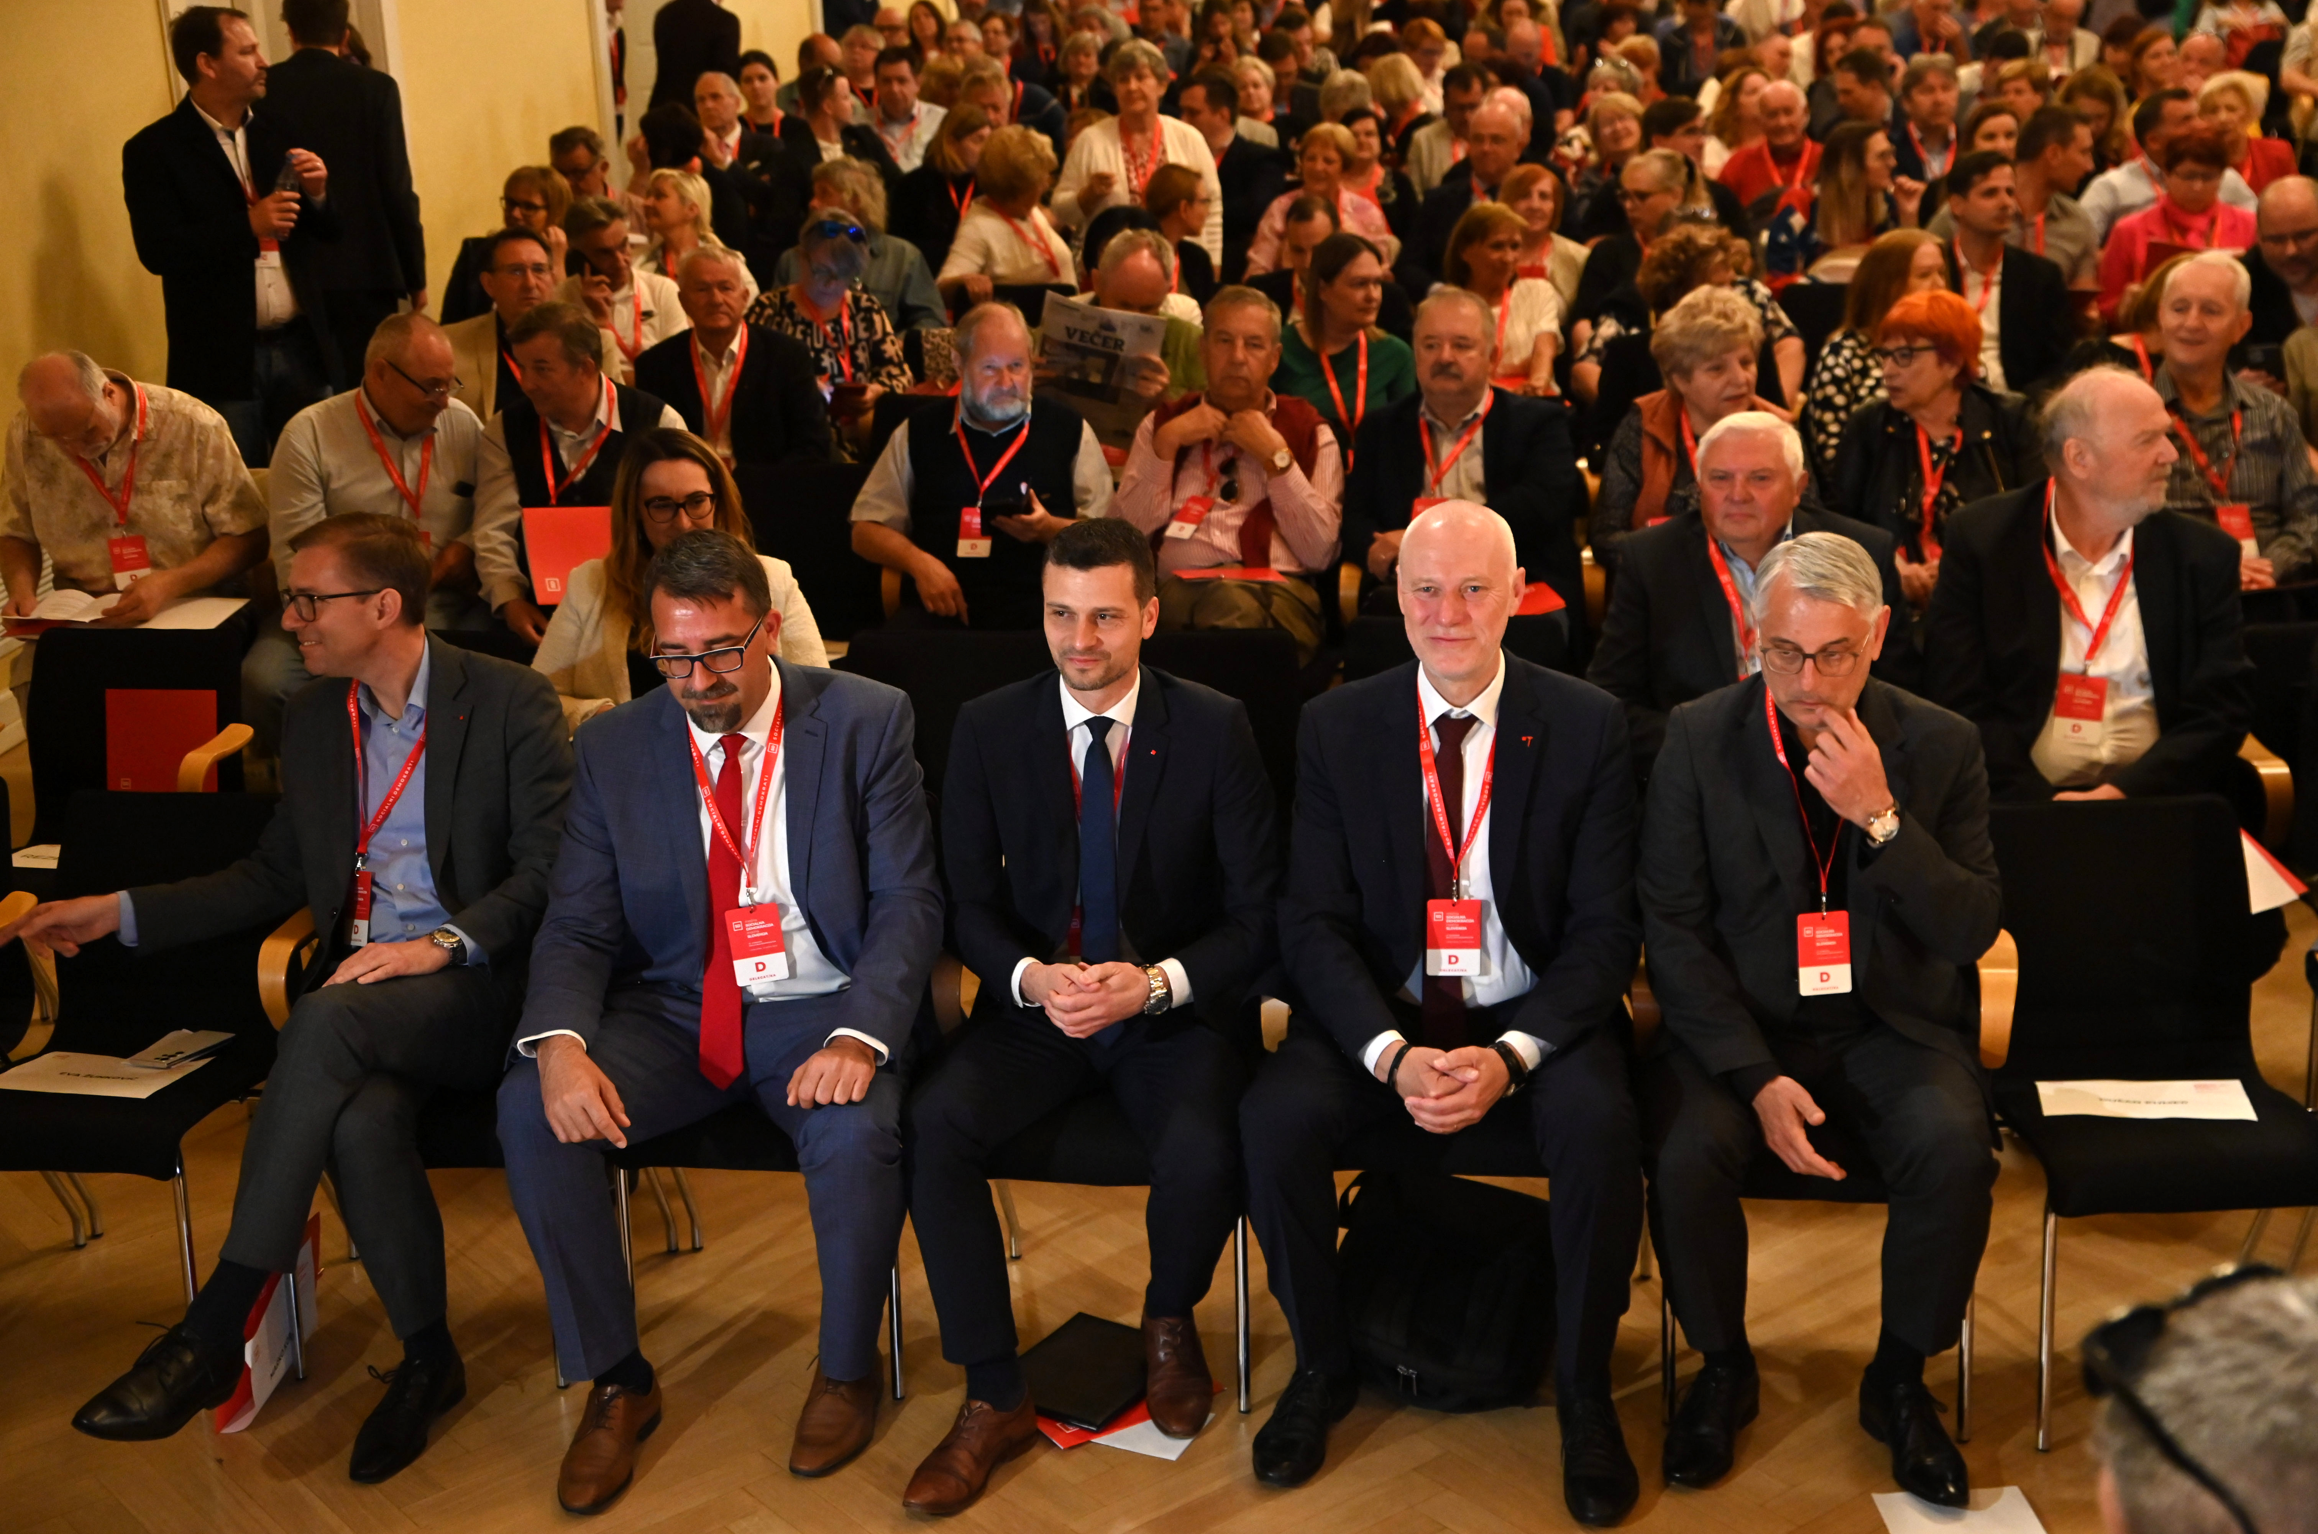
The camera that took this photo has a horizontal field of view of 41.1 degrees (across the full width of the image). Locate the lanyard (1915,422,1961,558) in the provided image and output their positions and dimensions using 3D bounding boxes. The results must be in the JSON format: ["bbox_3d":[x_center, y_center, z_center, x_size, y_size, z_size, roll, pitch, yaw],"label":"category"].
[{"bbox_3d":[1.525,-0.544,6.048,0.110,0.290,0.130,6,19,24],"label":"lanyard"}]

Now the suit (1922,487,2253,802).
[{"bbox_3d":[1.537,-0.161,5.131,0.540,0.640,0.420,2,18,11],"label":"suit"}]

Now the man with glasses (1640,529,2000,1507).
[{"bbox_3d":[0.955,0.340,4.433,0.540,1.300,0.740,1,17,6],"label":"man with glasses"}]

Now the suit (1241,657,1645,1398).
[{"bbox_3d":[0.399,0.351,4.289,0.560,0.980,0.620,0,18,8],"label":"suit"}]

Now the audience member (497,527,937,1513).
[{"bbox_3d":[-0.623,0.323,4.437,0.610,1.280,0.760,-1,18,5],"label":"audience member"}]

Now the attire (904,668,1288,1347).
[{"bbox_3d":[-0.074,0.365,4.572,0.520,1.000,0.660,1,17,5],"label":"attire"}]

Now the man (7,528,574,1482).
[{"bbox_3d":[-1.295,0.288,4.591,0.757,1.310,0.726,4,19,17],"label":"man"}]

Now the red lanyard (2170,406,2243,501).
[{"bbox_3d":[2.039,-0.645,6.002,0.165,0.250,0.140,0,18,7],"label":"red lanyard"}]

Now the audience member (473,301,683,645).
[{"bbox_3d":[-1.237,-0.269,6.351,0.530,1.270,0.780,2,18,11],"label":"audience member"}]

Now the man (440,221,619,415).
[{"bbox_3d":[-1.489,-0.633,7.418,0.540,1.300,0.720,0,18,7],"label":"man"}]

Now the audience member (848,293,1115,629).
[{"bbox_3d":[-0.387,-0.254,6.189,0.570,1.290,0.800,-1,18,5],"label":"audience member"}]

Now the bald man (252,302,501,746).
[{"bbox_3d":[-1.613,-0.273,6.376,0.570,1.270,0.760,0,18,7],"label":"bald man"}]

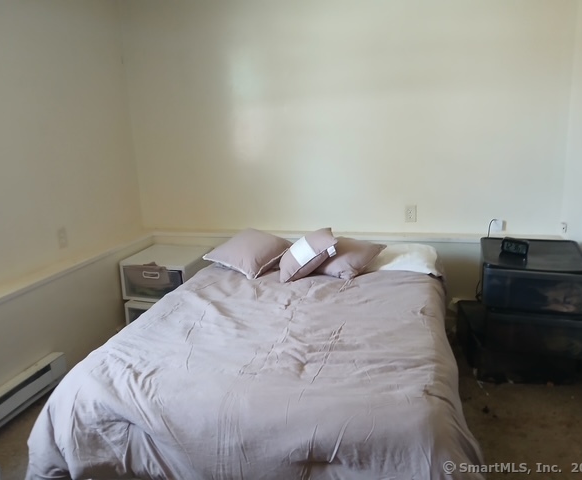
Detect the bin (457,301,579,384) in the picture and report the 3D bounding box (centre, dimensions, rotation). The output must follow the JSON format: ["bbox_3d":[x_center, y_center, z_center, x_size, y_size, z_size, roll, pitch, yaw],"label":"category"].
[{"bbox_3d":[1.293,0.577,2.801,0.500,0.218,0.600,1,13,13],"label":"bin"}]

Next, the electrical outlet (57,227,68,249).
[{"bbox_3d":[-1.329,-0.012,2.802,0.010,0.119,0.074,1,13,13],"label":"electrical outlet"}]

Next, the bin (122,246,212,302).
[{"bbox_3d":[-0.812,0.223,3.254,0.470,0.256,0.460,2,13,17],"label":"bin"}]

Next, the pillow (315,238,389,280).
[{"bbox_3d":[0.293,0.098,2.856,0.410,0.140,0.410,10,33,41],"label":"pillow"}]

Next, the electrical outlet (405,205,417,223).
[{"bbox_3d":[0.805,-0.175,3.212,0.074,0.117,0.010,1,13,13],"label":"electrical outlet"}]

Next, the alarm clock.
[{"bbox_3d":[1.202,0.035,2.593,0.128,0.072,0.045,7,16,36],"label":"alarm clock"}]

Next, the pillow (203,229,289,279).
[{"bbox_3d":[-0.257,0.071,2.953,0.410,0.140,0.410,17,39,36],"label":"pillow"}]

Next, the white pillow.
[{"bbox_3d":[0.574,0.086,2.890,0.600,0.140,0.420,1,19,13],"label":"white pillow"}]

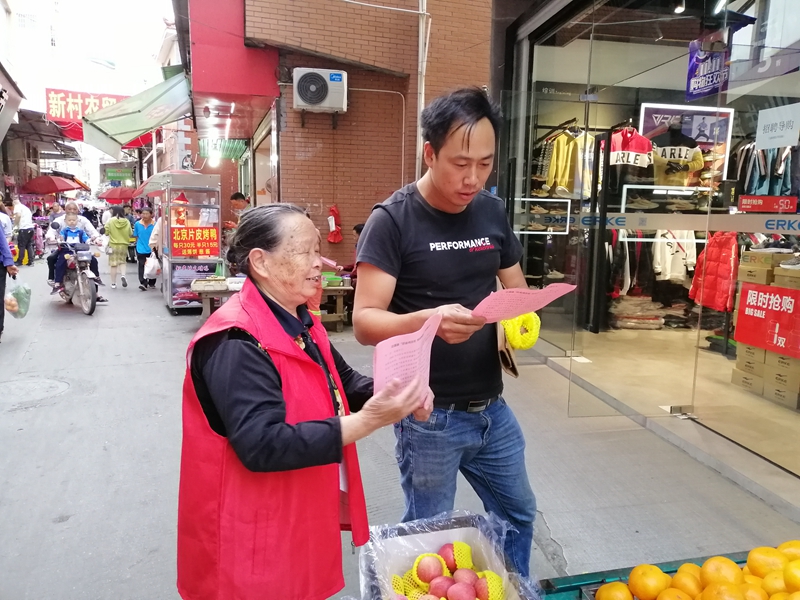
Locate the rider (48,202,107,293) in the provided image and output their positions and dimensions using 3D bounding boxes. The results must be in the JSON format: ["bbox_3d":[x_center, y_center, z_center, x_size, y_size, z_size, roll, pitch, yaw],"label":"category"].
[{"bbox_3d":[-5.024,-0.716,9.306,0.760,1.560,0.780,-5,10,-36],"label":"rider"}]

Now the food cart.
[{"bbox_3d":[-3.208,-0.860,9.230,0.710,2.000,1.180,-3,9,-26],"label":"food cart"}]

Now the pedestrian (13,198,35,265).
[{"bbox_3d":[-9.110,-1.589,14.547,0.650,1.660,0.550,4,9,21],"label":"pedestrian"}]

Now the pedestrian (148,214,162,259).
[{"bbox_3d":[-4.266,-0.899,10.792,0.420,1.600,0.500,6,9,30],"label":"pedestrian"}]

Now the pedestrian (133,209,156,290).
[{"bbox_3d":[-4.760,-0.963,11.239,0.500,1.580,0.420,-2,9,-24],"label":"pedestrian"}]

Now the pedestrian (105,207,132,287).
[{"bbox_3d":[-5.363,-1.000,11.488,0.530,1.560,0.450,-3,9,-26],"label":"pedestrian"}]

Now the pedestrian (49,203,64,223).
[{"bbox_3d":[-7.630,-1.352,13.364,0.500,1.640,0.420,-2,9,-20],"label":"pedestrian"}]

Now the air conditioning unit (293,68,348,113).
[{"bbox_3d":[-1.138,-2.952,8.546,0.740,0.545,0.290,-1,8,-13],"label":"air conditioning unit"}]

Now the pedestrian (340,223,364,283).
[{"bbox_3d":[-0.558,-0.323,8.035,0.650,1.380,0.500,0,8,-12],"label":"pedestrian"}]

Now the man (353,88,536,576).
[{"bbox_3d":[0.113,0.410,1.481,0.530,1.760,0.460,-1,8,-18],"label":"man"}]

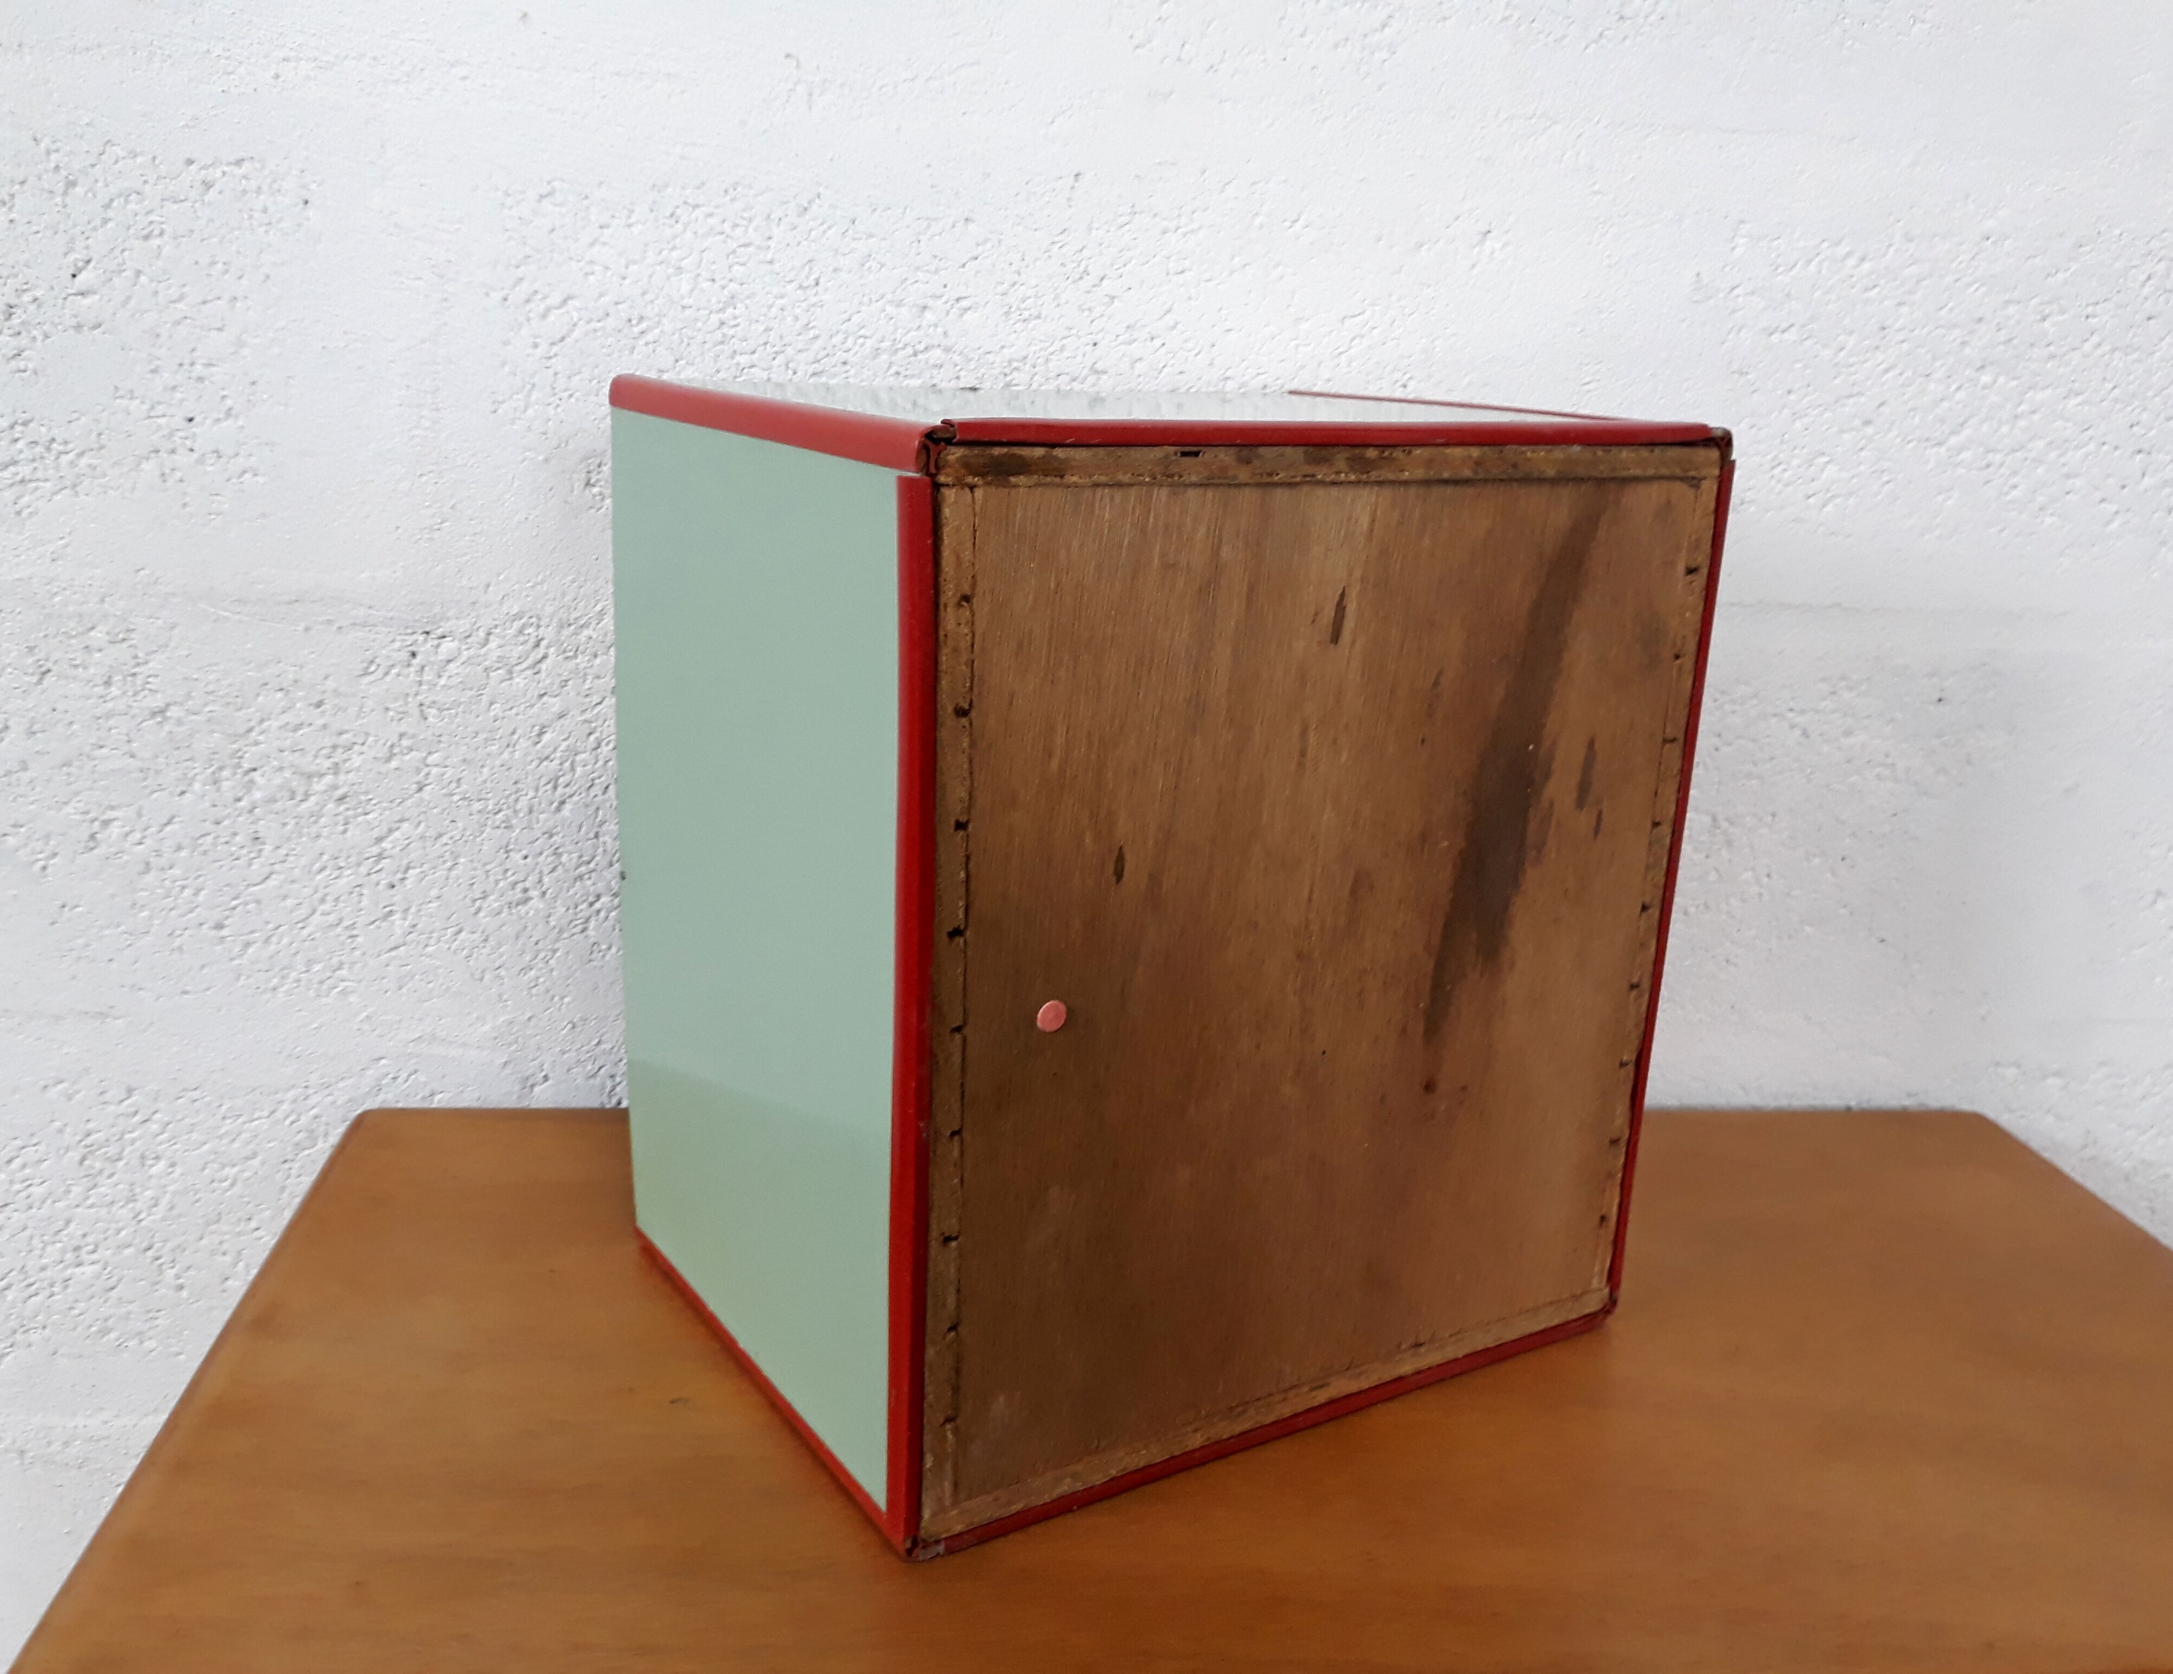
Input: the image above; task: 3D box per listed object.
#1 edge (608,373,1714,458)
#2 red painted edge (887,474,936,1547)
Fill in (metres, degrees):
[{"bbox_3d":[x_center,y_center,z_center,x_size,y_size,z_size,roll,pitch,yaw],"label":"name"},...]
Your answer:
[{"bbox_3d":[0.031,-0.177,0.739,0.374,0.013,0.290,-8,19,-32],"label":"edge"},{"bbox_3d":[-0.058,0.072,0.587,0.009,0.383,0.015,-8,19,-32],"label":"red painted edge"}]

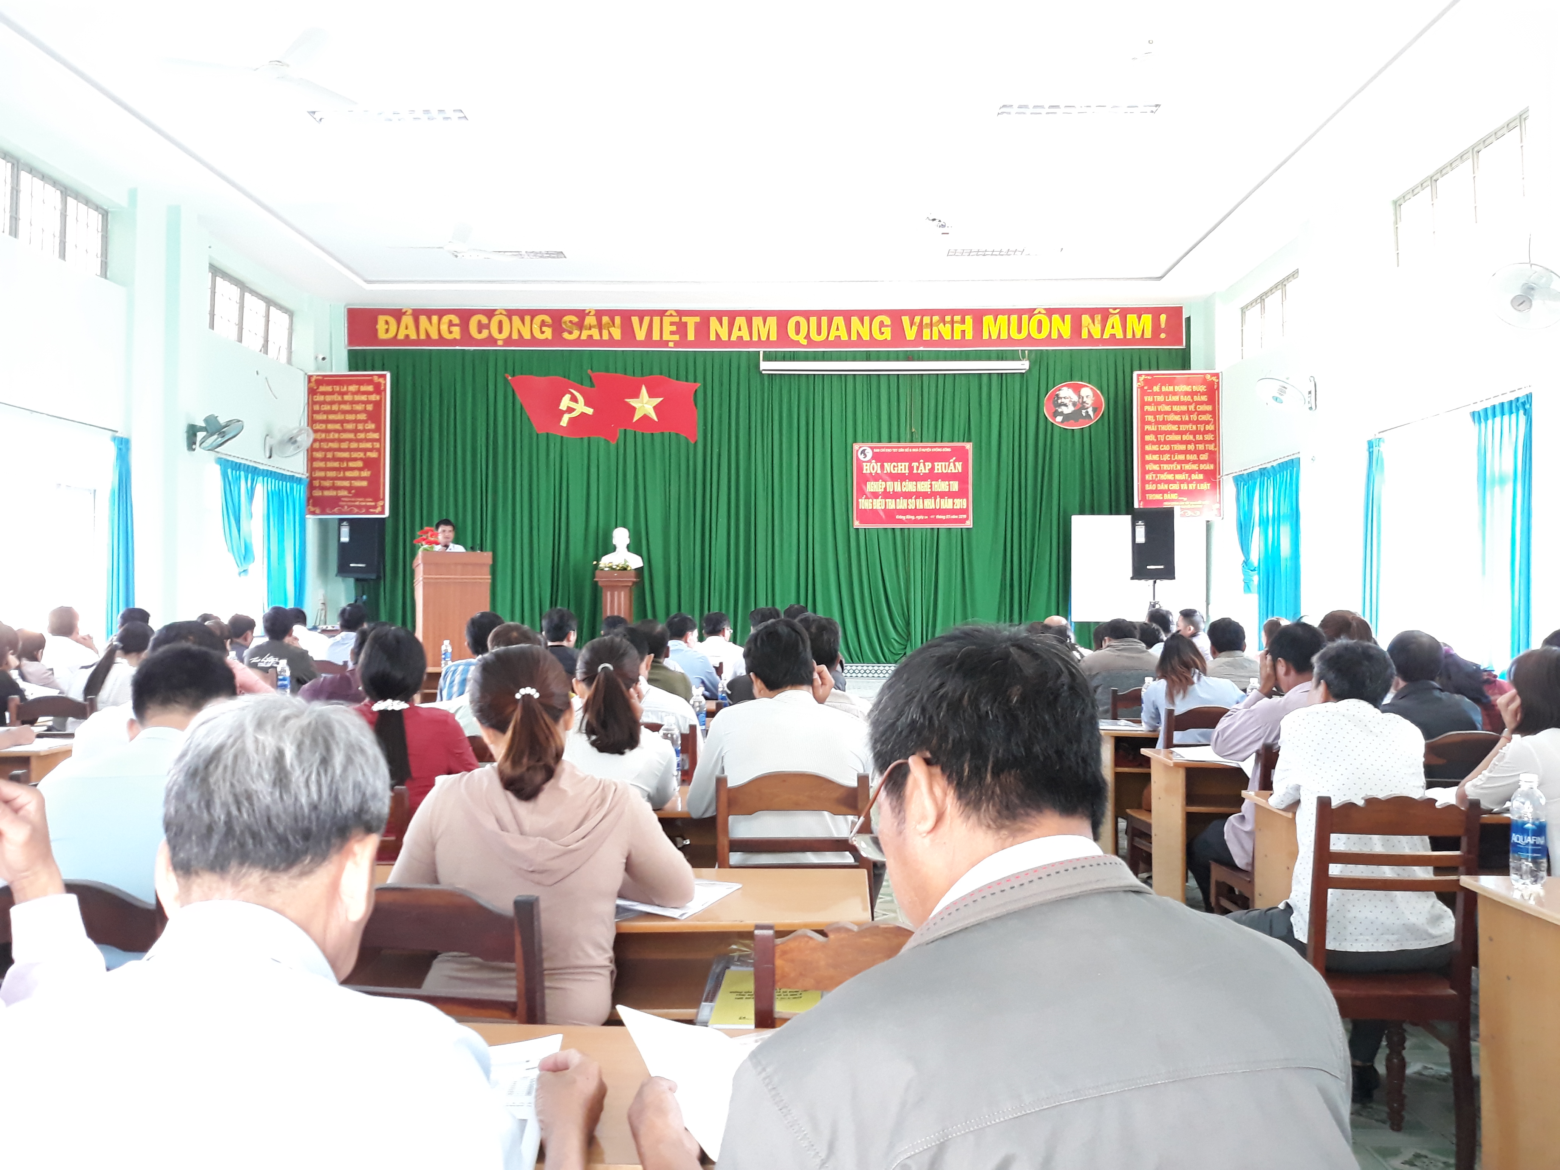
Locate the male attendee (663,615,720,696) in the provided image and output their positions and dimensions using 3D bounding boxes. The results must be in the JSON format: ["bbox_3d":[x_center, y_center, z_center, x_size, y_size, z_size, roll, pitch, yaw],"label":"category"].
[{"bbox_3d":[-0.564,0.815,7.638,0.500,1.270,0.750,0,-1,7],"label":"male attendee"}]

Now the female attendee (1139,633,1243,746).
[{"bbox_3d":[1.580,0.775,4.740,0.440,1.170,0.650,0,-1,2],"label":"female attendee"}]

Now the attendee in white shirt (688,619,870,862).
[{"bbox_3d":[0.025,0.715,3.120,0.500,1.255,0.660,0,-1,4],"label":"attendee in white shirt"}]

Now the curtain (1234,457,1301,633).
[{"bbox_3d":[4.200,-0.177,10.580,0.140,1.650,1.500,0,-1,2],"label":"curtain"}]

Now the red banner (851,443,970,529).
[{"bbox_3d":[1.415,-1.053,12.900,1.265,0.905,0.030,0,-1,2],"label":"red banner"}]

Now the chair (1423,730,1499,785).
[{"bbox_3d":[2.040,0.895,3.800,0.400,0.910,0.440,0,-1,2],"label":"chair"}]

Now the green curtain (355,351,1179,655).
[{"bbox_3d":[-0.112,-1.017,13.100,9.100,3.700,0.200,0,-1,1],"label":"green curtain"}]

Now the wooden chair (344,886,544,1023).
[{"bbox_3d":[-0.494,0.919,2.020,0.420,0.920,0.450,0,-1,15],"label":"wooden chair"}]

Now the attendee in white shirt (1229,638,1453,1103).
[{"bbox_3d":[1.380,0.765,3.080,0.520,1.250,0.680,0,-1,-15],"label":"attendee in white shirt"}]

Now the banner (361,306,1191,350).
[{"bbox_3d":[-0.156,-2.737,12.950,8.950,0.480,0.060,0,-1,1],"label":"banner"}]

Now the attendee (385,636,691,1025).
[{"bbox_3d":[-0.395,0.715,2.100,0.490,1.235,0.650,0,-1,2],"label":"attendee"}]

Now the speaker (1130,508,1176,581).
[{"bbox_3d":[3.798,-0.421,12.350,0.430,0.730,0.410,0,-1,5],"label":"speaker"}]

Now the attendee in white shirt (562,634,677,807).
[{"bbox_3d":[-0.451,0.752,3.239,0.450,1.240,0.750,0,-1,2],"label":"attendee in white shirt"}]

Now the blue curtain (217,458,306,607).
[{"bbox_3d":[-4.410,-0.177,10.520,0.140,1.650,1.620,0,-1,2],"label":"blue curtain"}]

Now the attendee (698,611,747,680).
[{"bbox_3d":[-0.452,0.836,8.738,0.480,1.270,0.720,0,-1,8],"label":"attendee"}]

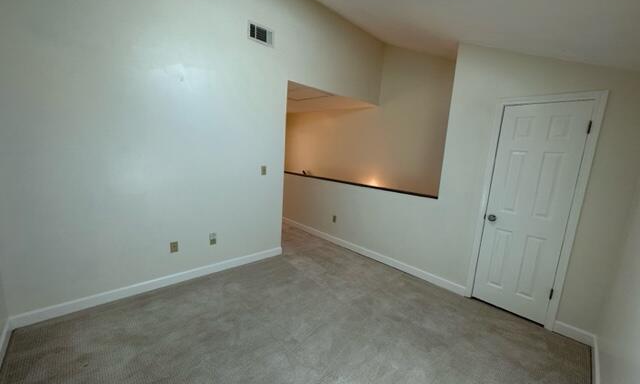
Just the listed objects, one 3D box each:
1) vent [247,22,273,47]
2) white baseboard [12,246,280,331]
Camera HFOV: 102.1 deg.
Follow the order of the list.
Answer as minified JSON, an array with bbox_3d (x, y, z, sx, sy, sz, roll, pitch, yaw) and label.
[{"bbox_3d":[-0.685,-1.817,3.004,0.325,0.185,0.022,-5,13,-44],"label":"vent"},{"bbox_3d":[-1.466,0.923,2.853,2.519,0.109,0.022,-5,13,-44],"label":"white baseboard"}]

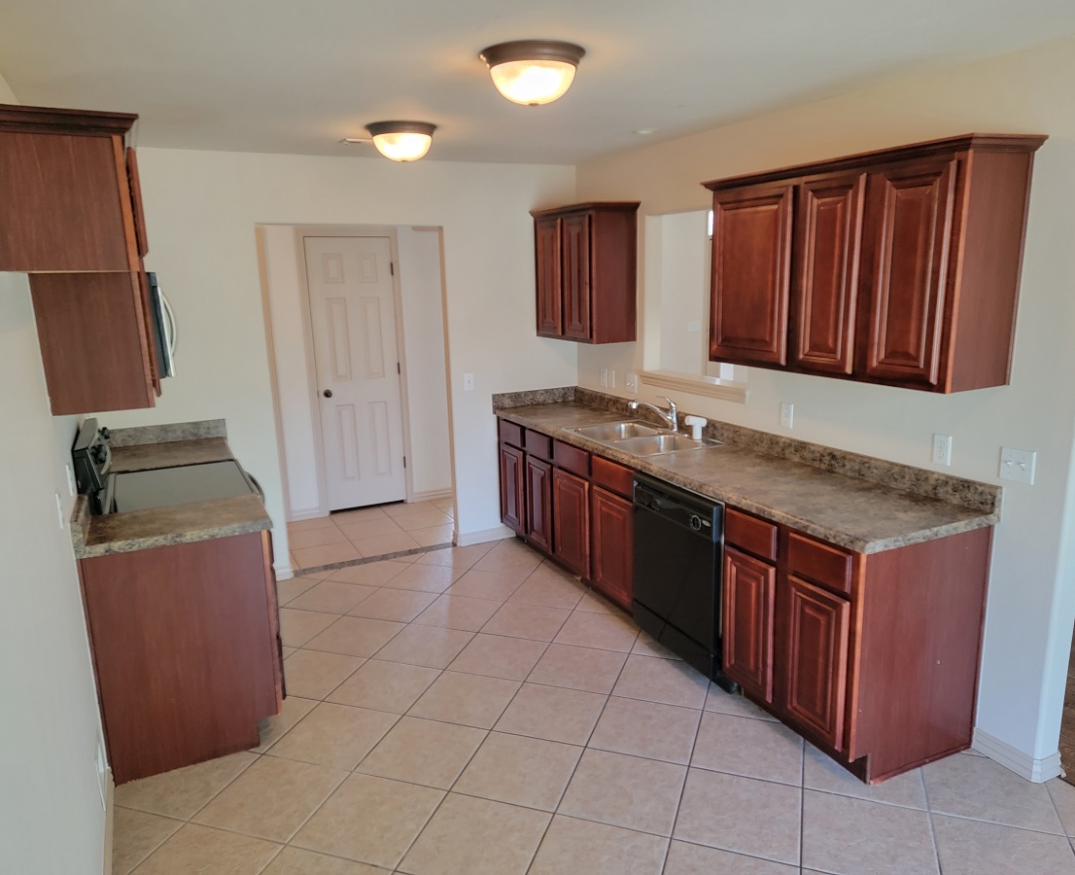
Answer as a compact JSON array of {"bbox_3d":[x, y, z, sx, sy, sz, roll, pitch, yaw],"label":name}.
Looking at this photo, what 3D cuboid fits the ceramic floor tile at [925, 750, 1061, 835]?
[{"bbox_3d":[1.577,1.234,2.849,0.392,0.010,0.392,3,13,19],"label":"ceramic floor tile"}]

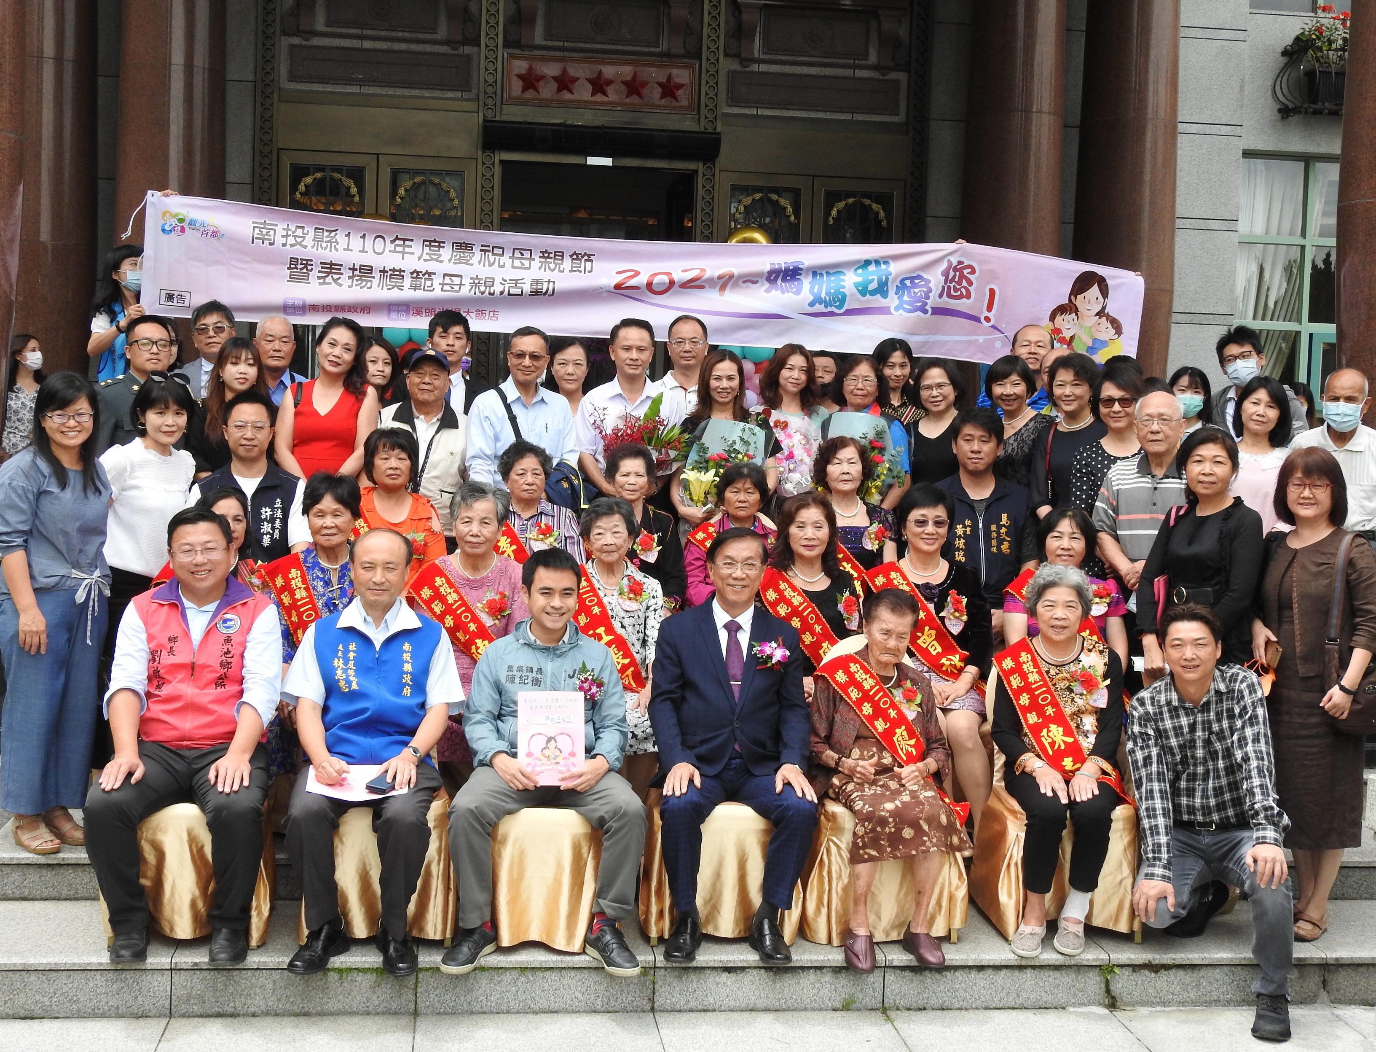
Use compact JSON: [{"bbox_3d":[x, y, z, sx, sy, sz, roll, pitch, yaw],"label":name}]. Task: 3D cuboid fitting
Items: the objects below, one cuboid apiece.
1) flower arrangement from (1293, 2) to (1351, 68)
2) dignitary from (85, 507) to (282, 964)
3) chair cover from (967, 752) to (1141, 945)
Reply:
[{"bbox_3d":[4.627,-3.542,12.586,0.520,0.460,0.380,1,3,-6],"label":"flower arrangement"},{"bbox_3d":[-1.592,0.615,5.534,0.580,1.330,0.800,1,3,-11],"label":"dignitary"},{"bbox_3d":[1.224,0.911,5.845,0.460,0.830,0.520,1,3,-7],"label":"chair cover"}]

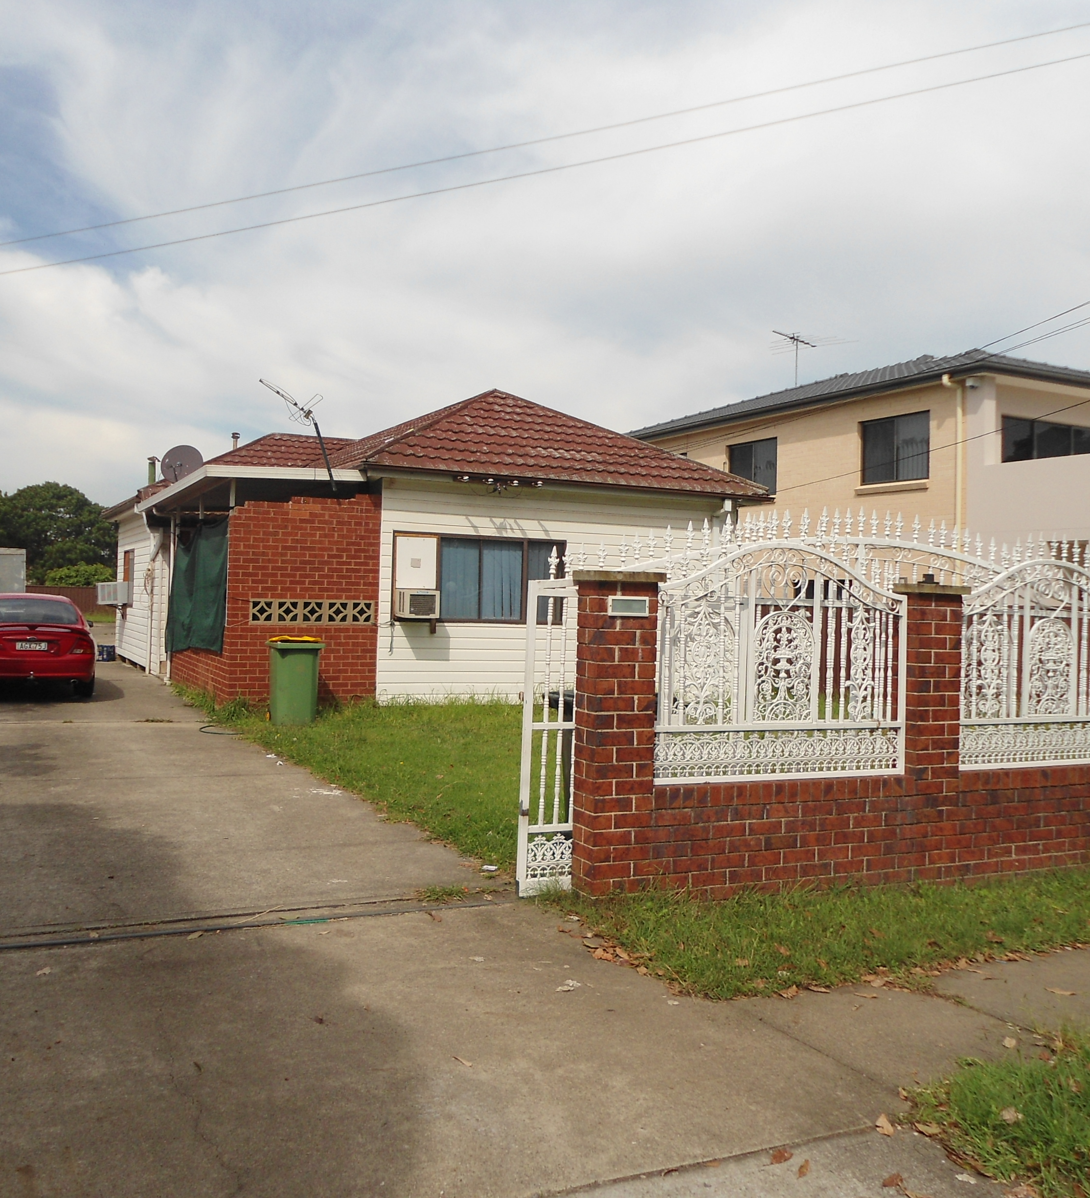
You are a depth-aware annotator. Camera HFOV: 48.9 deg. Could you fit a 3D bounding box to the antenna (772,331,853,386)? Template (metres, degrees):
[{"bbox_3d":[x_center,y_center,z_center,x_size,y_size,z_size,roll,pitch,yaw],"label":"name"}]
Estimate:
[{"bbox_3d":[6.470,-6.120,30.800,2.400,1.550,2.000,1,0,42],"label":"antenna"}]

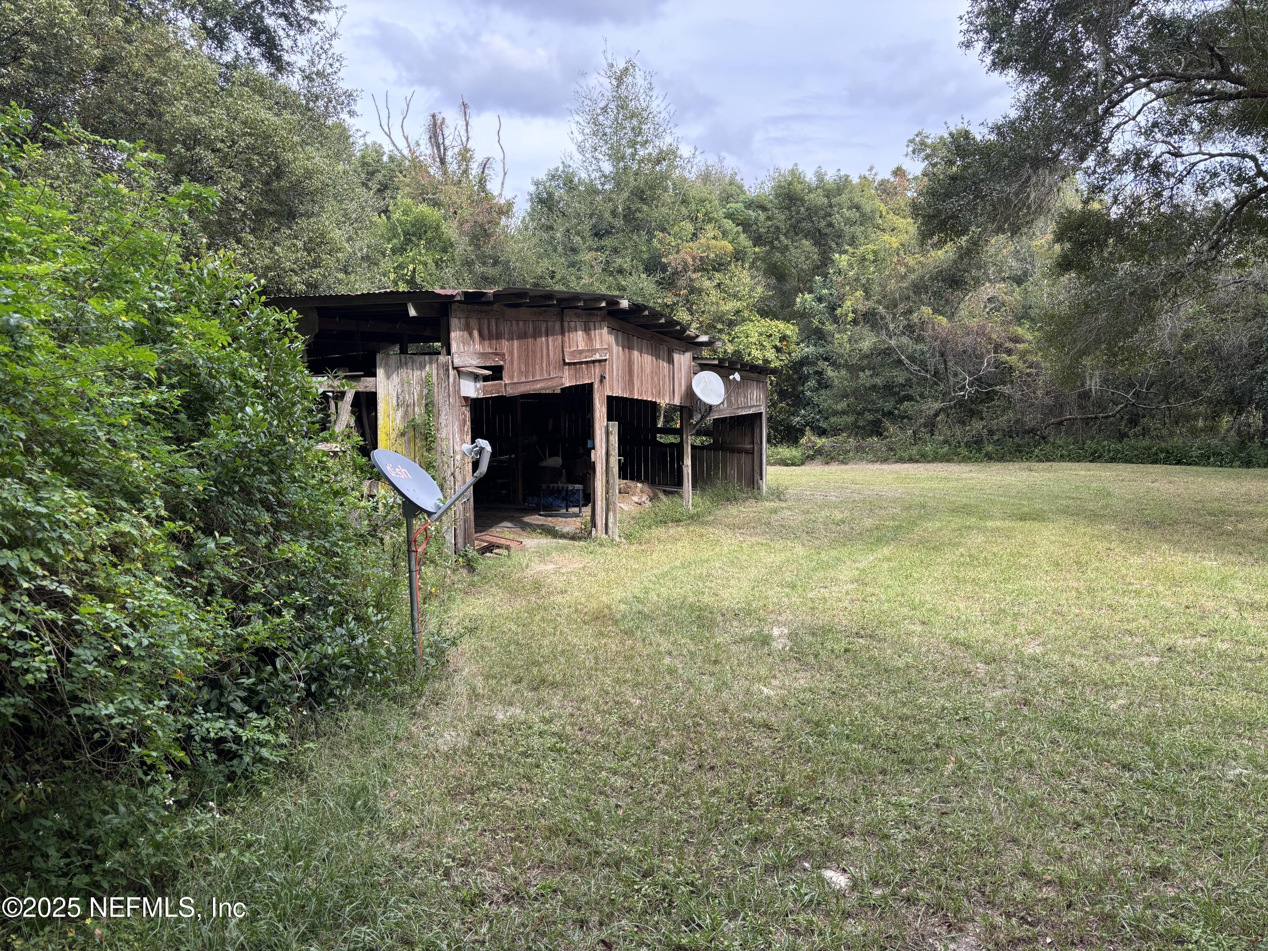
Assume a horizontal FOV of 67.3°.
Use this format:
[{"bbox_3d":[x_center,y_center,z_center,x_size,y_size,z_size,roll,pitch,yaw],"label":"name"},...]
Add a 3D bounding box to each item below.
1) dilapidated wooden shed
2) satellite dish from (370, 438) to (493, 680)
[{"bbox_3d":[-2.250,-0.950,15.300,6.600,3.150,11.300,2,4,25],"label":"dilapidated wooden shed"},{"bbox_3d":[-1.245,0.490,5.860,0.770,1.460,0.520,1,4,17],"label":"satellite dish"}]

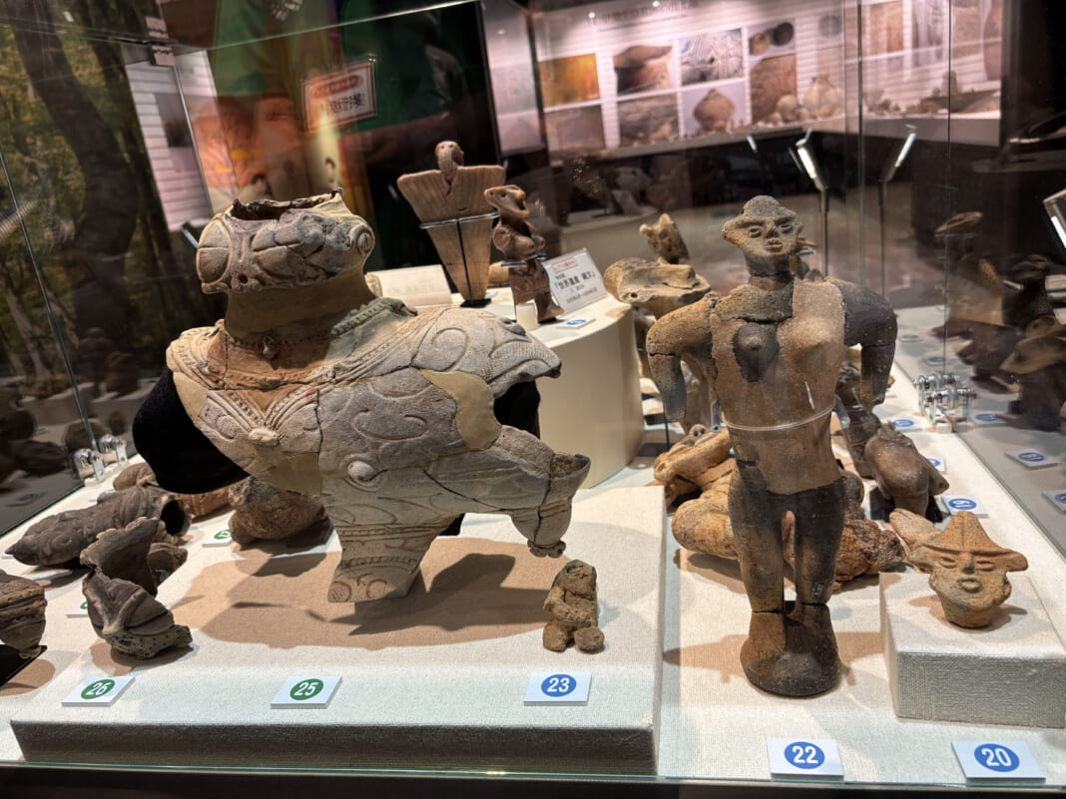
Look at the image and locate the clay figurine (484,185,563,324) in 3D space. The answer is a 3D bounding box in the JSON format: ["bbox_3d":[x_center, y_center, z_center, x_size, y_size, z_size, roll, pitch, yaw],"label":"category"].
[{"bbox_3d":[-0.006,-0.169,0.919,0.069,0.146,0.069,10,27,42],"label":"clay figurine"}]

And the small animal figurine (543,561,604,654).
[{"bbox_3d":[0.027,0.140,0.555,0.044,0.059,0.041,-10,20,-4],"label":"small animal figurine"}]

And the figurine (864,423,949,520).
[{"bbox_3d":[0.333,0.063,0.716,0.069,0.083,0.059,-1,21,21],"label":"figurine"}]

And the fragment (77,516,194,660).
[{"bbox_3d":[-0.309,0.145,0.625,0.079,0.097,0.071,-4,20,12],"label":"fragment"}]

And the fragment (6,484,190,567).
[{"bbox_3d":[-0.475,0.137,0.880,0.194,0.065,0.061,-9,20,-2],"label":"fragment"}]

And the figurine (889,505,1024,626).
[{"bbox_3d":[0.266,0.104,0.501,0.079,0.071,0.065,1,22,26],"label":"figurine"}]

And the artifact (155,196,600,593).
[{"bbox_3d":[-0.112,0.001,0.612,0.302,0.318,0.142,-3,21,17],"label":"artifact"}]

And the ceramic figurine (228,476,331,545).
[{"bbox_3d":[-0.251,0.095,0.776,0.099,0.073,0.077,-4,20,12],"label":"ceramic figurine"}]

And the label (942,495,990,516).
[{"bbox_3d":[0.387,0.095,0.724,0.028,0.004,0.041,-4,20,12],"label":"label"}]

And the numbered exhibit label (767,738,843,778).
[{"bbox_3d":[0.163,0.217,0.482,0.041,0.004,0.028,-4,20,12],"label":"numbered exhibit label"}]

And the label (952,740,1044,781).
[{"bbox_3d":[0.267,0.208,0.461,0.041,0.004,0.028,-5,20,11],"label":"label"}]

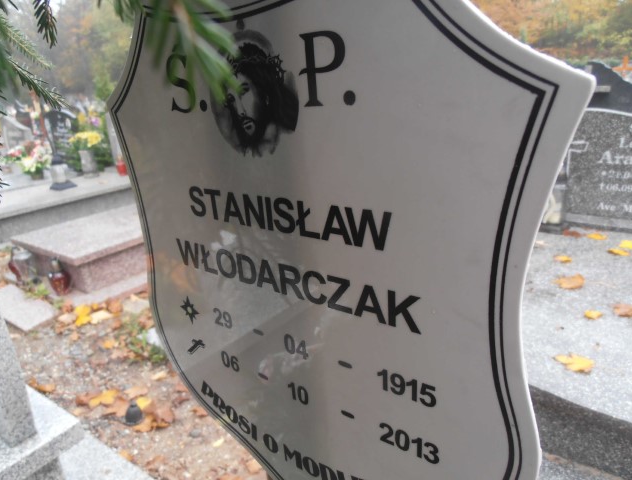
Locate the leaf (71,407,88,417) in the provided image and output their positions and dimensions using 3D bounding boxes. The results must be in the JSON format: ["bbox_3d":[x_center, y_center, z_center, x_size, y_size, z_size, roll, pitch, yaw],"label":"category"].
[{"bbox_3d":[-1.015,0.736,1.906,0.068,0.020,0.054,-12,24,-31],"label":"leaf"}]

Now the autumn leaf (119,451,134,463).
[{"bbox_3d":[-0.571,0.652,1.337,0.053,0.015,0.041,-2,19,0],"label":"autumn leaf"}]

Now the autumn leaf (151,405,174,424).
[{"bbox_3d":[-0.525,0.597,1.518,0.082,0.020,0.085,-2,19,0],"label":"autumn leaf"}]

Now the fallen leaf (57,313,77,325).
[{"bbox_3d":[-1.298,0.408,2.308,0.097,0.028,0.081,-14,20,-30],"label":"fallen leaf"}]

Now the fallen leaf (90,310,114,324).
[{"bbox_3d":[-1.246,0.452,2.591,0.125,0.030,0.130,-10,23,-27],"label":"fallen leaf"}]

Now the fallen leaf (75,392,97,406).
[{"bbox_3d":[-0.830,0.577,1.605,0.087,0.020,0.070,-2,19,0],"label":"fallen leaf"}]

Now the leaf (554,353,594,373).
[{"bbox_3d":[0.669,0.317,1.148,0.103,0.020,0.072,-2,19,0],"label":"leaf"}]

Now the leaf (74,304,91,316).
[{"bbox_3d":[-1.403,0.423,2.667,0.084,0.025,0.104,-11,23,-29],"label":"leaf"}]

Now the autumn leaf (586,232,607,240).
[{"bbox_3d":[1.524,-0.019,2.411,0.091,0.020,0.097,14,24,31],"label":"autumn leaf"}]

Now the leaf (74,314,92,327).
[{"bbox_3d":[-1.191,0.412,2.273,0.087,0.028,0.090,-13,20,-29],"label":"leaf"}]

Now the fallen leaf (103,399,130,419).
[{"bbox_3d":[-0.863,0.728,1.921,0.109,0.030,0.101,-10,23,-27],"label":"fallen leaf"}]

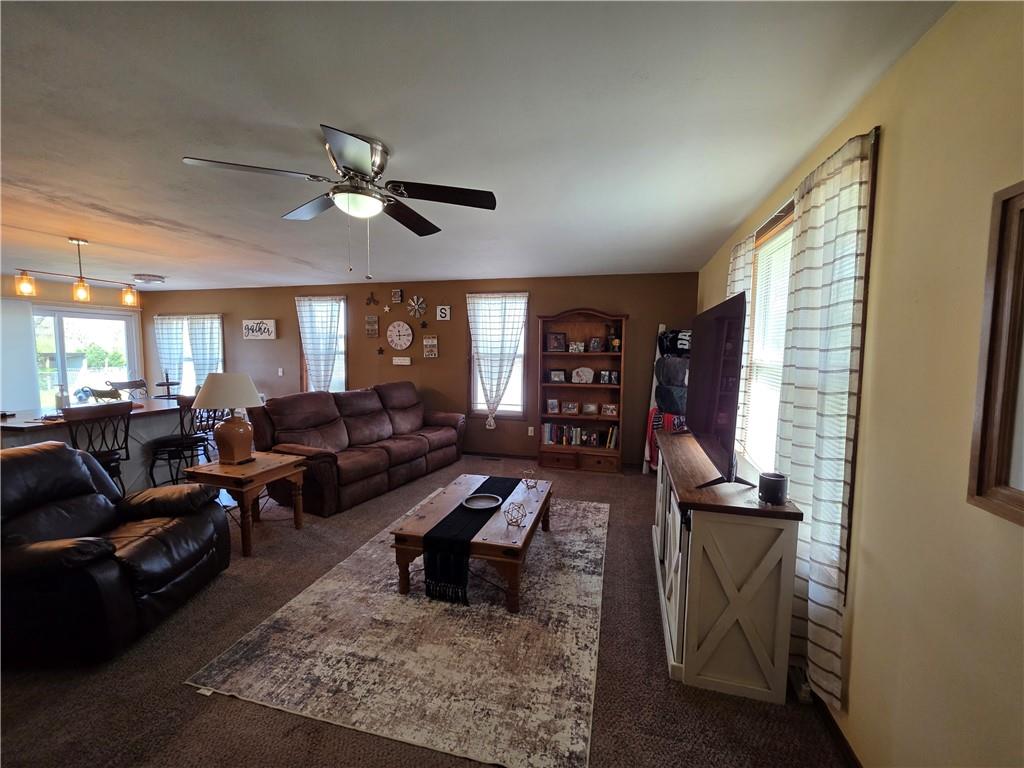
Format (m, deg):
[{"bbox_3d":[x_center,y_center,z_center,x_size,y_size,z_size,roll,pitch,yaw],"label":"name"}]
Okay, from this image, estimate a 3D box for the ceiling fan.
[{"bbox_3d":[-0.749,-0.993,1.926,1.303,0.323,1.303,2,5,15],"label":"ceiling fan"}]

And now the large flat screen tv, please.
[{"bbox_3d":[1.278,-0.026,2.502,0.081,0.879,1.515,2,5,17],"label":"large flat screen tv"}]

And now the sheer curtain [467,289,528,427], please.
[{"bbox_3d":[-0.217,-0.295,5.294,0.874,1.865,0.081,2,5,15],"label":"sheer curtain"}]

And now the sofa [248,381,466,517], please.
[{"bbox_3d":[-1.587,0.570,4.516,1.040,1.030,2.202,3,5,26],"label":"sofa"}]

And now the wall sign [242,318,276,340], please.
[{"bbox_3d":[-3.824,-0.817,5.796,0.567,0.287,0.040,1,4,11],"label":"wall sign"}]

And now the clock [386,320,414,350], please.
[{"bbox_3d":[-1.651,-0.711,5.685,0.434,0.434,0.051,2,5,15],"label":"clock"}]

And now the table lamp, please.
[{"bbox_3d":[-2.171,0.270,2.973,0.444,0.697,0.444,2,5,15],"label":"table lamp"}]

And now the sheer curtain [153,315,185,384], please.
[{"bbox_3d":[-5.461,-0.356,6.122,0.605,1.463,0.090,1,4,11],"label":"sheer curtain"}]

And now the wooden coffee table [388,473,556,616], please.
[{"bbox_3d":[-0.181,1.000,2.602,0.742,0.405,1.078,1,4,14],"label":"wooden coffee table"}]

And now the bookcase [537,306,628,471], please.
[{"bbox_3d":[0.858,0.068,4.800,1.067,1.949,0.336,1,4,11],"label":"bookcase"}]

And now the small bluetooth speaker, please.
[{"bbox_3d":[1.092,0.437,1.605,0.096,0.109,0.096,2,5,17],"label":"small bluetooth speaker"}]

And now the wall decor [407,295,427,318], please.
[{"bbox_3d":[-1.375,-1.114,5.582,0.308,0.323,0.035,2,5,15],"label":"wall decor"}]

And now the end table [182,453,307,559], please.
[{"bbox_3d":[-2.054,0.912,3.013,0.581,0.586,0.581,2,5,15],"label":"end table"}]

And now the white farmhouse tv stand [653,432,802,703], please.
[{"bbox_3d":[1.133,0.839,2.274,0.448,0.792,1.467,2,5,17],"label":"white farmhouse tv stand"}]

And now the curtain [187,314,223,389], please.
[{"bbox_3d":[-4.795,-0.354,5.995,0.673,1.484,0.090,1,4,11],"label":"curtain"}]

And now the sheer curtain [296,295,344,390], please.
[{"bbox_3d":[-3.021,-0.431,6.061,0.908,1.857,0.081,2,5,15],"label":"sheer curtain"}]

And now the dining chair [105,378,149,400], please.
[{"bbox_3d":[-5.030,0.483,5.229,0.530,1.020,0.460,0,4,-3],"label":"dining chair"}]

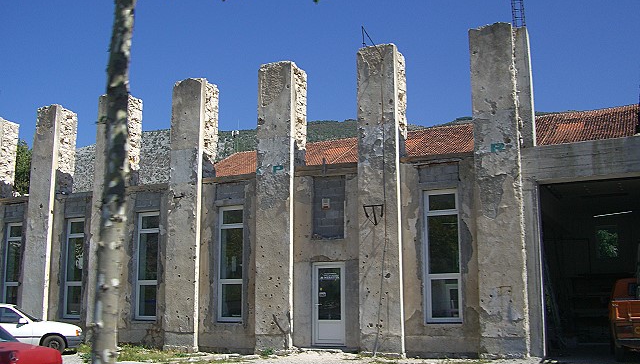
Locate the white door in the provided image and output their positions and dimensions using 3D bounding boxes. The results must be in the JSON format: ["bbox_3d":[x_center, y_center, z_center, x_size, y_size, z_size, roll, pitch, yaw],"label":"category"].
[{"bbox_3d":[0.234,3.195,18.383,0.961,2.140,0.092,-5,-11,28],"label":"white door"}]

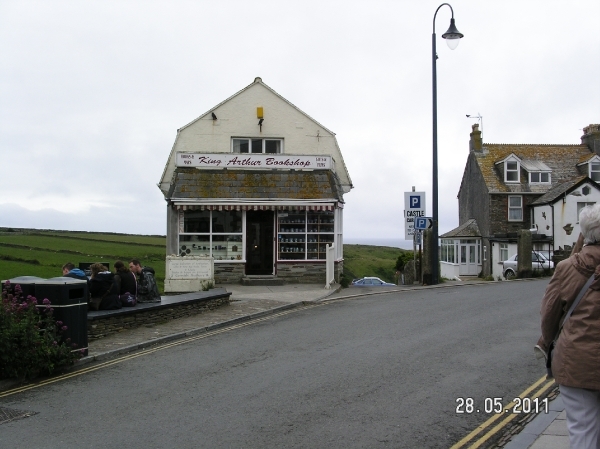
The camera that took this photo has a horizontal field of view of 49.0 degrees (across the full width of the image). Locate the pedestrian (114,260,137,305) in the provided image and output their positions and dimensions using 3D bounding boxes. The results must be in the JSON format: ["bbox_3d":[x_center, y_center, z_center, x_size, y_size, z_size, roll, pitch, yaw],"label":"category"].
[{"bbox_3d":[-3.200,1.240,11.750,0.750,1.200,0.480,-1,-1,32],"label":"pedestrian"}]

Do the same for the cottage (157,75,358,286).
[{"bbox_3d":[-0.950,-1.400,24.600,6.400,6.700,8.500,0,-1,6],"label":"cottage"}]

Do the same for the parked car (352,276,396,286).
[{"bbox_3d":[6.450,5.200,56.000,4.250,1.420,1.720,0,-1,0],"label":"parked car"}]

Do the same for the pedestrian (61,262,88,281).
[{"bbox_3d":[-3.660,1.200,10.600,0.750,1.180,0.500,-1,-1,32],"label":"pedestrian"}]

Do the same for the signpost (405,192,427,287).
[{"bbox_3d":[3.630,0.345,20.700,0.690,3.050,0.120,0,-1,9],"label":"signpost"}]

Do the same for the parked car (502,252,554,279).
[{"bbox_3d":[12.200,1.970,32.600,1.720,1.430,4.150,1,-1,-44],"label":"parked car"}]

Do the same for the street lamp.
[{"bbox_3d":[4.530,-2.430,19.950,0.660,8.580,1.400,1,-1,-41],"label":"street lamp"}]

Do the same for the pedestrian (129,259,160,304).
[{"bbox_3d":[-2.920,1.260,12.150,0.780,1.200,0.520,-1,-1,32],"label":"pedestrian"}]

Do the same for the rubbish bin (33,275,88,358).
[{"bbox_3d":[-3.130,1.220,8.680,0.500,1.060,0.500,0,-1,24],"label":"rubbish bin"}]

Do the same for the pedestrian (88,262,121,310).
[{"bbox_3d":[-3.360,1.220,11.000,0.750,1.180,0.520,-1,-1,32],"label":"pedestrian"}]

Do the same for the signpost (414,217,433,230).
[{"bbox_3d":[3.890,-0.020,20.500,0.620,0.380,0.070,0,-1,7],"label":"signpost"}]

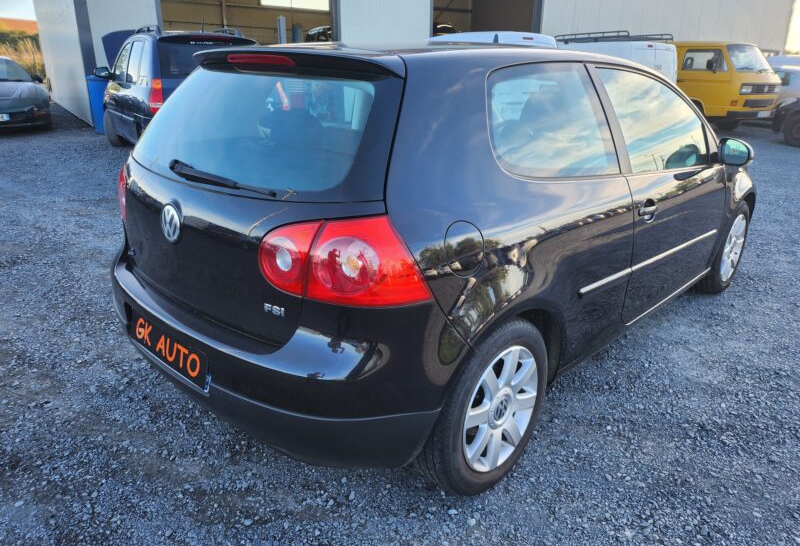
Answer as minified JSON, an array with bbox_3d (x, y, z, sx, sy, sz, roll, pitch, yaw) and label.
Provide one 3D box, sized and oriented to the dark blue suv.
[{"bbox_3d":[-3.744,-2.965,9.350,1.840,1.800,4.600,-13,24,-32],"label":"dark blue suv"}]

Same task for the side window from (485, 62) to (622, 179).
[{"bbox_3d":[0.548,-0.519,1.933,0.760,0.420,0.060,-15,5,-42],"label":"side window"}]

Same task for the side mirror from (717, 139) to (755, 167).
[{"bbox_3d":[1.776,-0.630,2.912,0.190,0.145,0.110,19,28,41],"label":"side mirror"}]

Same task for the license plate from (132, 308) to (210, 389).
[{"bbox_3d":[-0.777,0.241,1.841,0.530,0.115,0.020,19,20,41],"label":"license plate"}]

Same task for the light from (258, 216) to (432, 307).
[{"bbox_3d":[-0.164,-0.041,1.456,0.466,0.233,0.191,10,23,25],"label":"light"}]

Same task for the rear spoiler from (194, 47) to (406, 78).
[{"bbox_3d":[-0.422,-0.718,1.872,1.130,0.100,0.210,19,27,41],"label":"rear spoiler"}]

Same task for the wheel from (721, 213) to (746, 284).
[{"bbox_3d":[2.128,-0.178,3.672,0.180,0.445,0.445,19,28,41],"label":"wheel"}]

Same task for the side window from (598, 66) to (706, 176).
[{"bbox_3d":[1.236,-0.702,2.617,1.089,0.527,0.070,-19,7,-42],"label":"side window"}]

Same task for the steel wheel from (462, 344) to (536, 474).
[{"bbox_3d":[0.305,0.454,1.962,0.180,0.445,0.445,19,28,41],"label":"steel wheel"}]

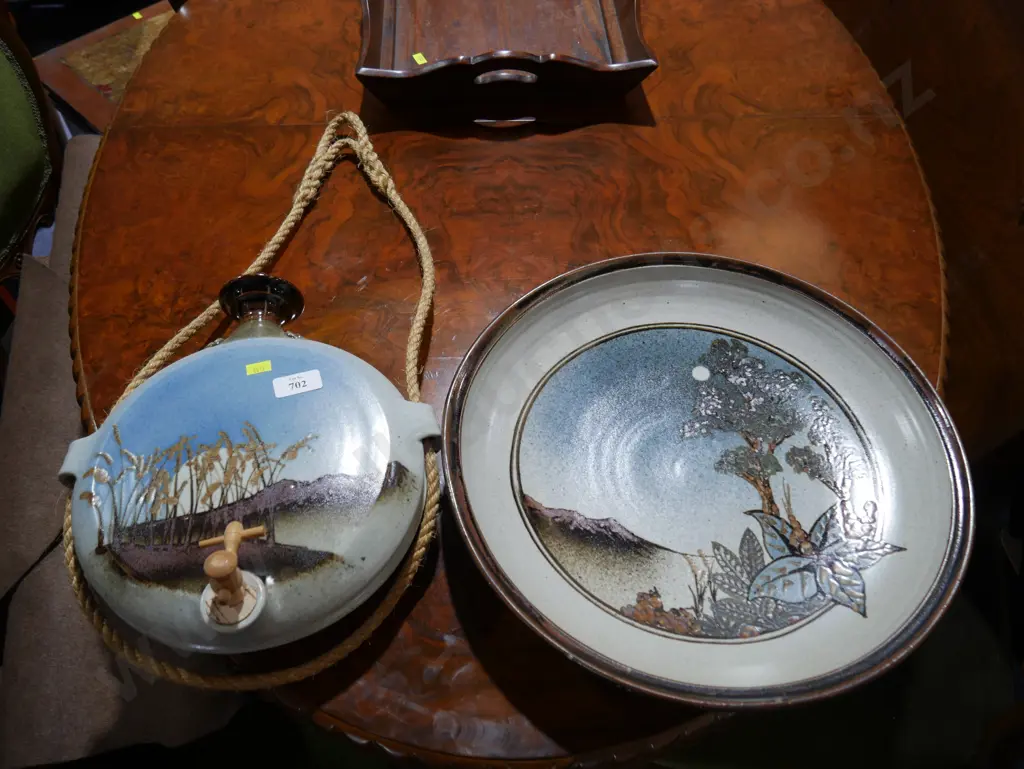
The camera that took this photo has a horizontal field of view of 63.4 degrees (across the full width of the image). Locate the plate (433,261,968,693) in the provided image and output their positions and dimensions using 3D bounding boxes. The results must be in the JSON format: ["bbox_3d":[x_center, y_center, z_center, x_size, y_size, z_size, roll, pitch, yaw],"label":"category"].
[{"bbox_3d":[0.159,0.063,0.716,0.432,0.064,0.432,0,53,0],"label":"plate"}]

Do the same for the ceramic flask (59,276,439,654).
[{"bbox_3d":[-0.216,0.038,0.679,0.308,0.145,0.342,-6,53,-6],"label":"ceramic flask"}]

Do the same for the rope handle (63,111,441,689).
[{"bbox_3d":[-0.217,-0.062,0.815,0.320,0.065,0.700,1,55,0],"label":"rope handle"}]

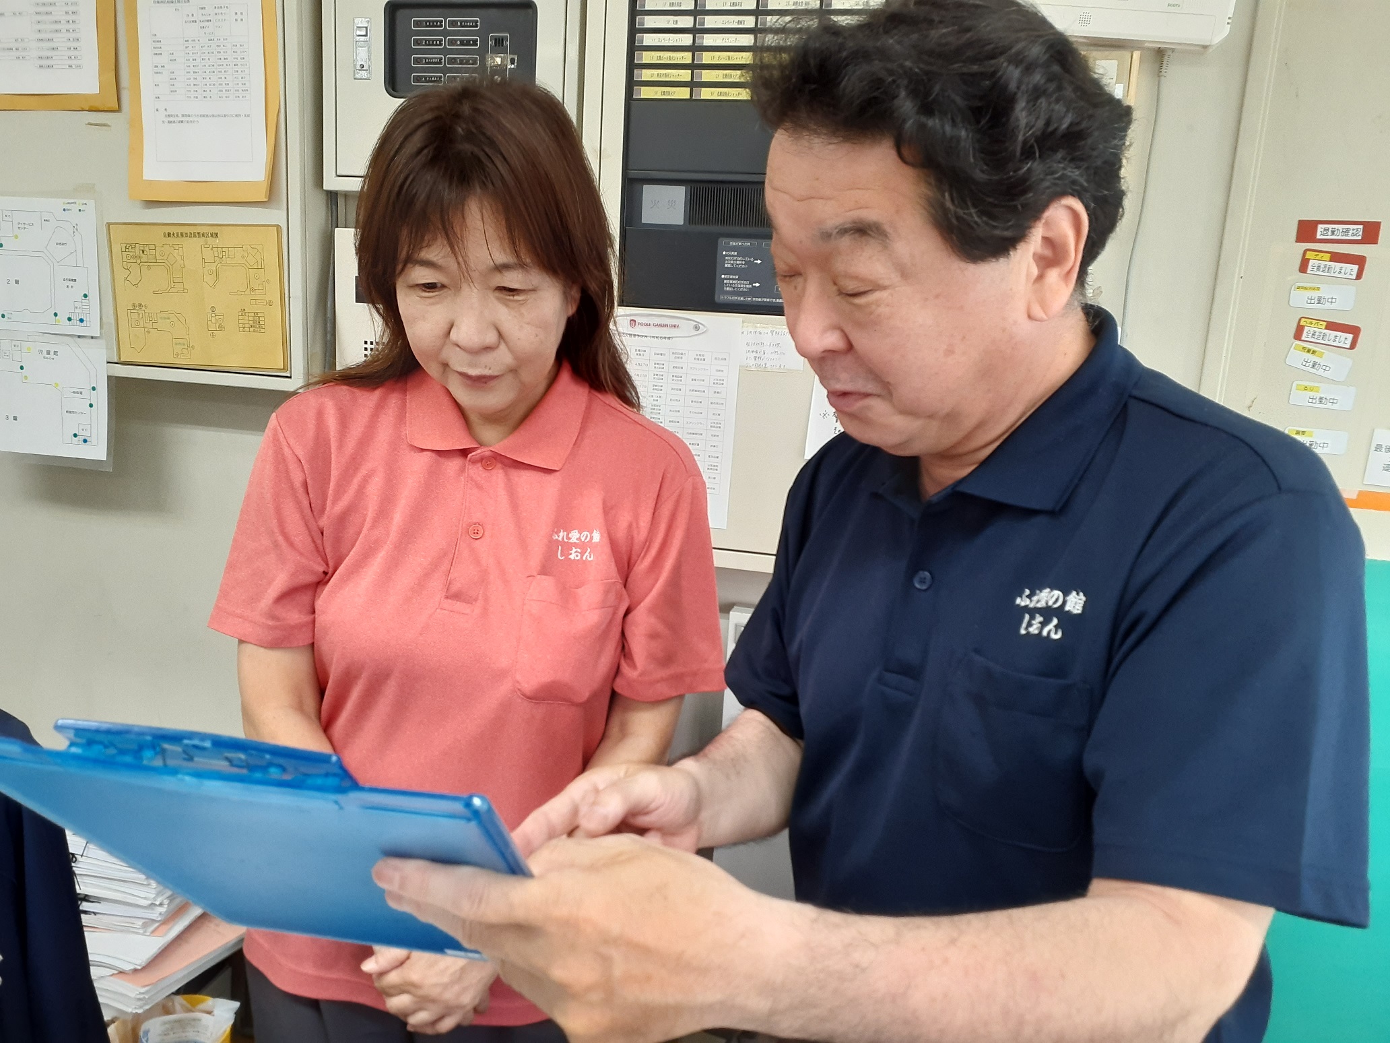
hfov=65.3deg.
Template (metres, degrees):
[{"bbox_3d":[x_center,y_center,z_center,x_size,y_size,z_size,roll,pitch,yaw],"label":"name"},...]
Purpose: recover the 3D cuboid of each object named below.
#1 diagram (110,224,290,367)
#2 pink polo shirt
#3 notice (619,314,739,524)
[{"bbox_3d":[-0.760,-0.343,1.656,0.303,0.216,0.005,6,12,14],"label":"diagram"},{"bbox_3d":[-0.210,0.152,1.030,0.480,0.620,0.290,6,12,-1],"label":"pink polo shirt"},{"bbox_3d":[-0.047,-0.144,1.541,0.210,0.297,0.004,6,12,14],"label":"notice"}]

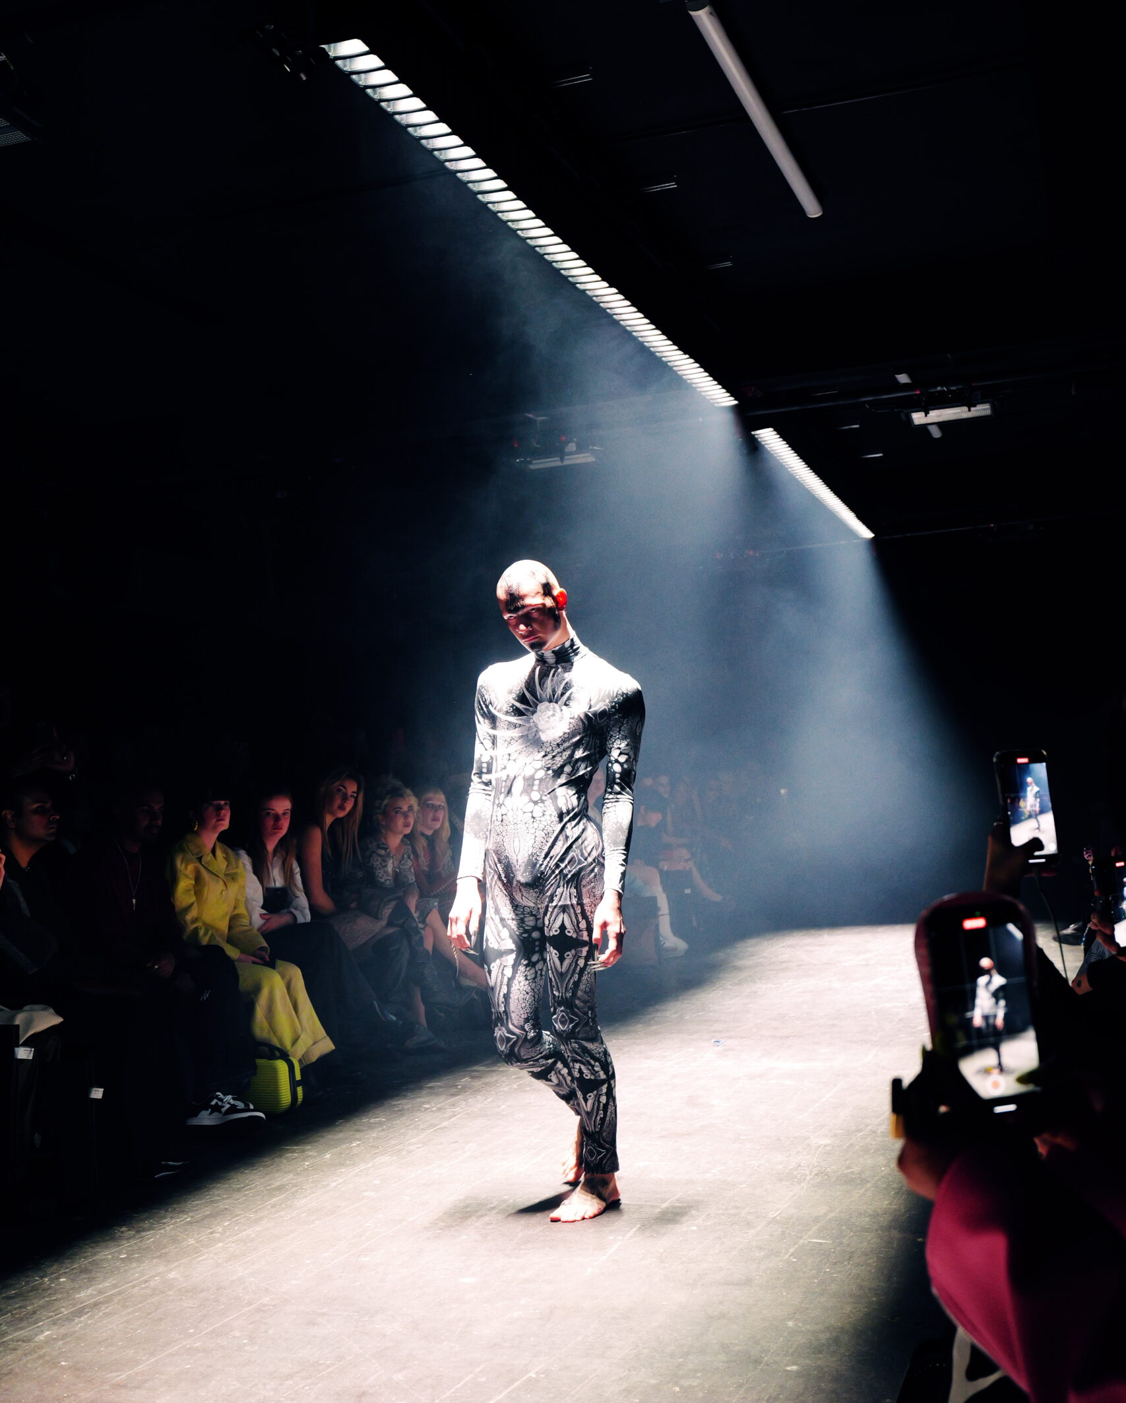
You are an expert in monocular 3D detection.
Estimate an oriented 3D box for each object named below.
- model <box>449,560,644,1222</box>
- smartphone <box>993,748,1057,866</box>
[{"bbox_3d":[-0.010,0.519,4.721,0.560,1.820,0.520,-5,-4,19],"label":"model"},{"bbox_3d":[0.617,0.142,2.190,0.075,0.153,0.010,-3,-9,-13],"label":"smartphone"}]

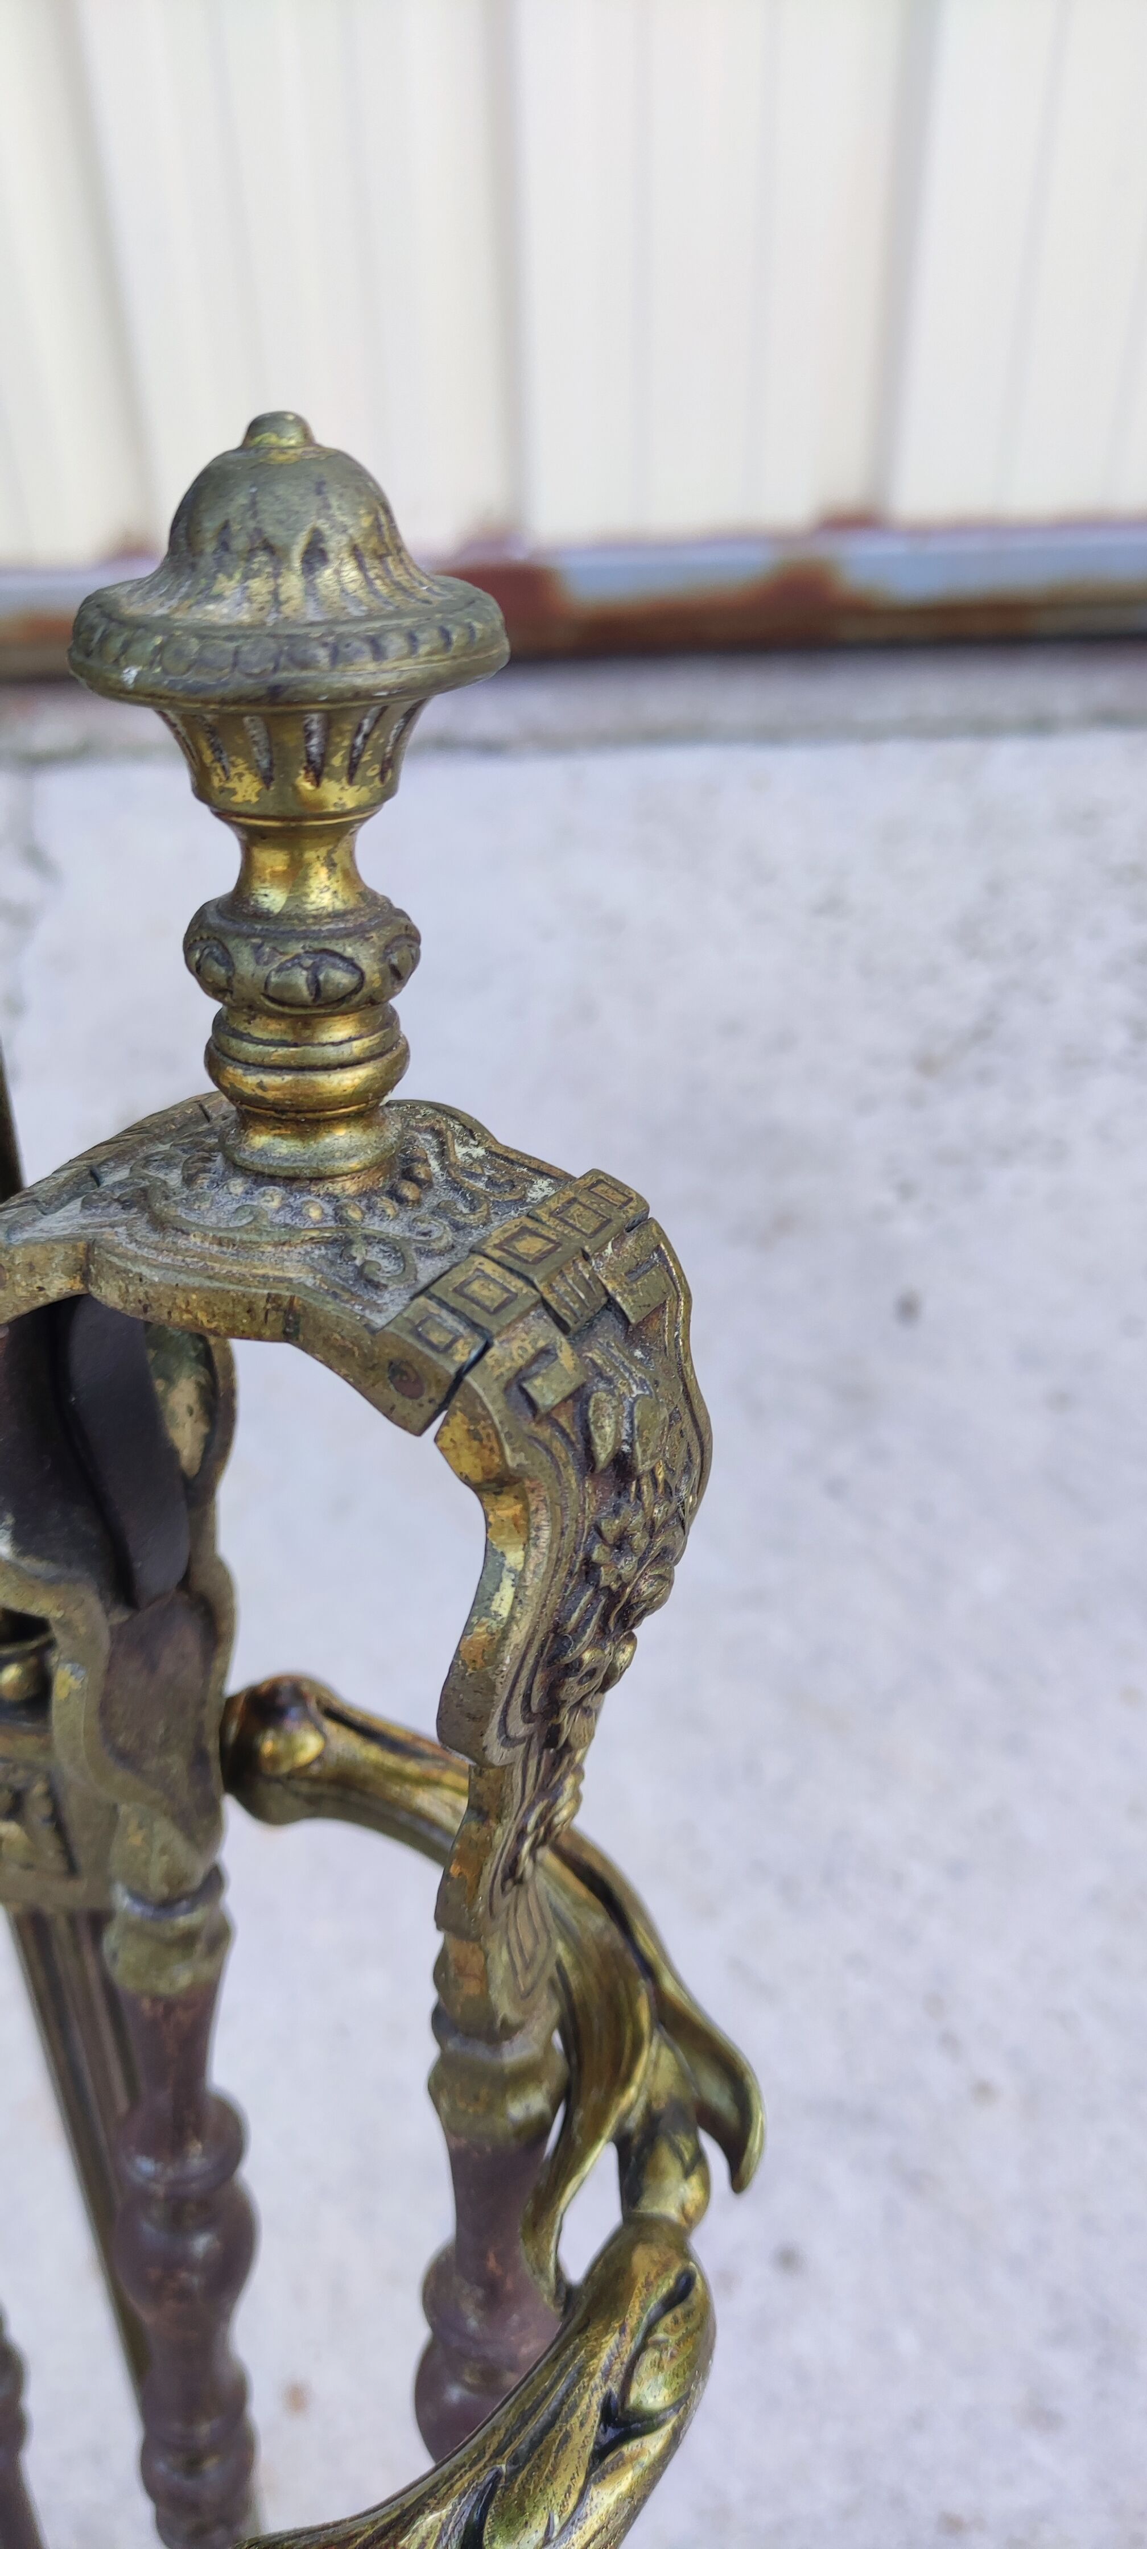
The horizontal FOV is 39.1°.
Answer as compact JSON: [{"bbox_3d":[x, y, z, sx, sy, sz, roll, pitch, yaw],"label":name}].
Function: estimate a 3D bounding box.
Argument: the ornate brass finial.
[{"bbox_3d":[-0.035,-0.057,0.203,0.051,0.090,0.051,4,34,0],"label":"ornate brass finial"}]

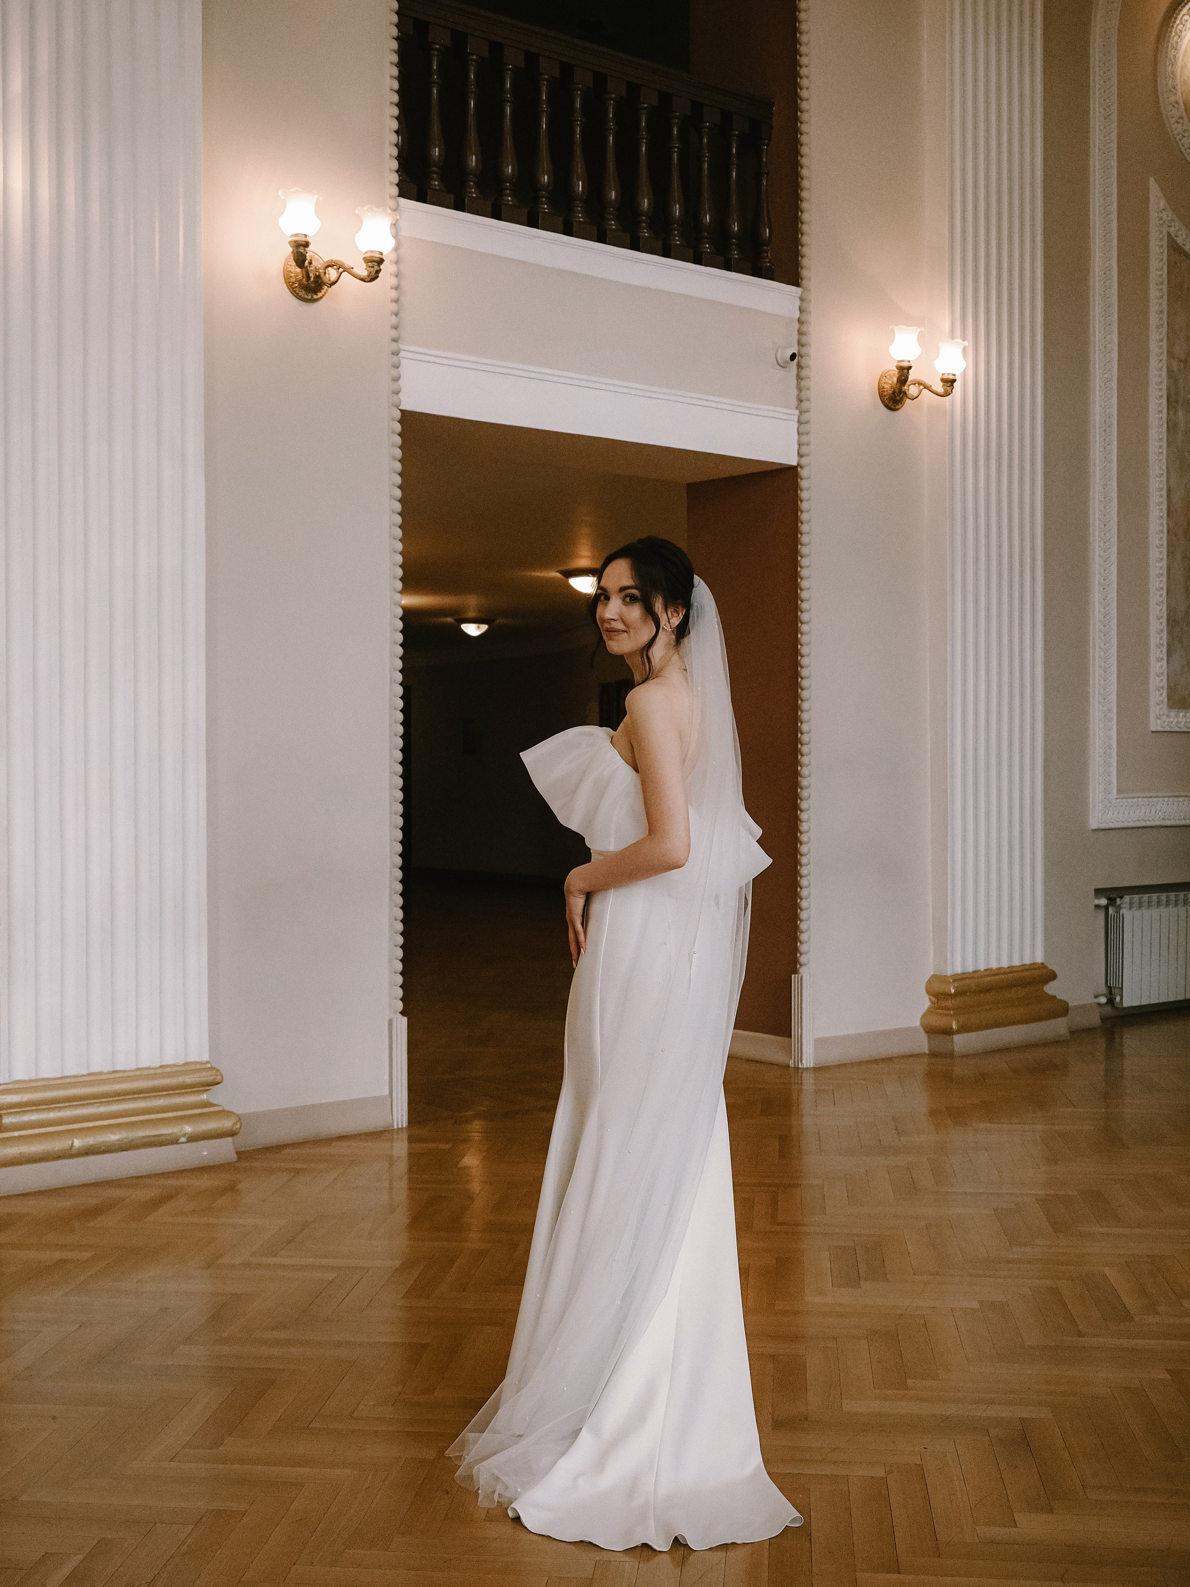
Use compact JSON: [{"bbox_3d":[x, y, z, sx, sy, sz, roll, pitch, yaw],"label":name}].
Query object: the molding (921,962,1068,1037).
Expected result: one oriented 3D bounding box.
[{"bbox_3d":[1.893,0.959,8.175,0.860,0.270,0.170,-1,1,-37],"label":"molding"}]

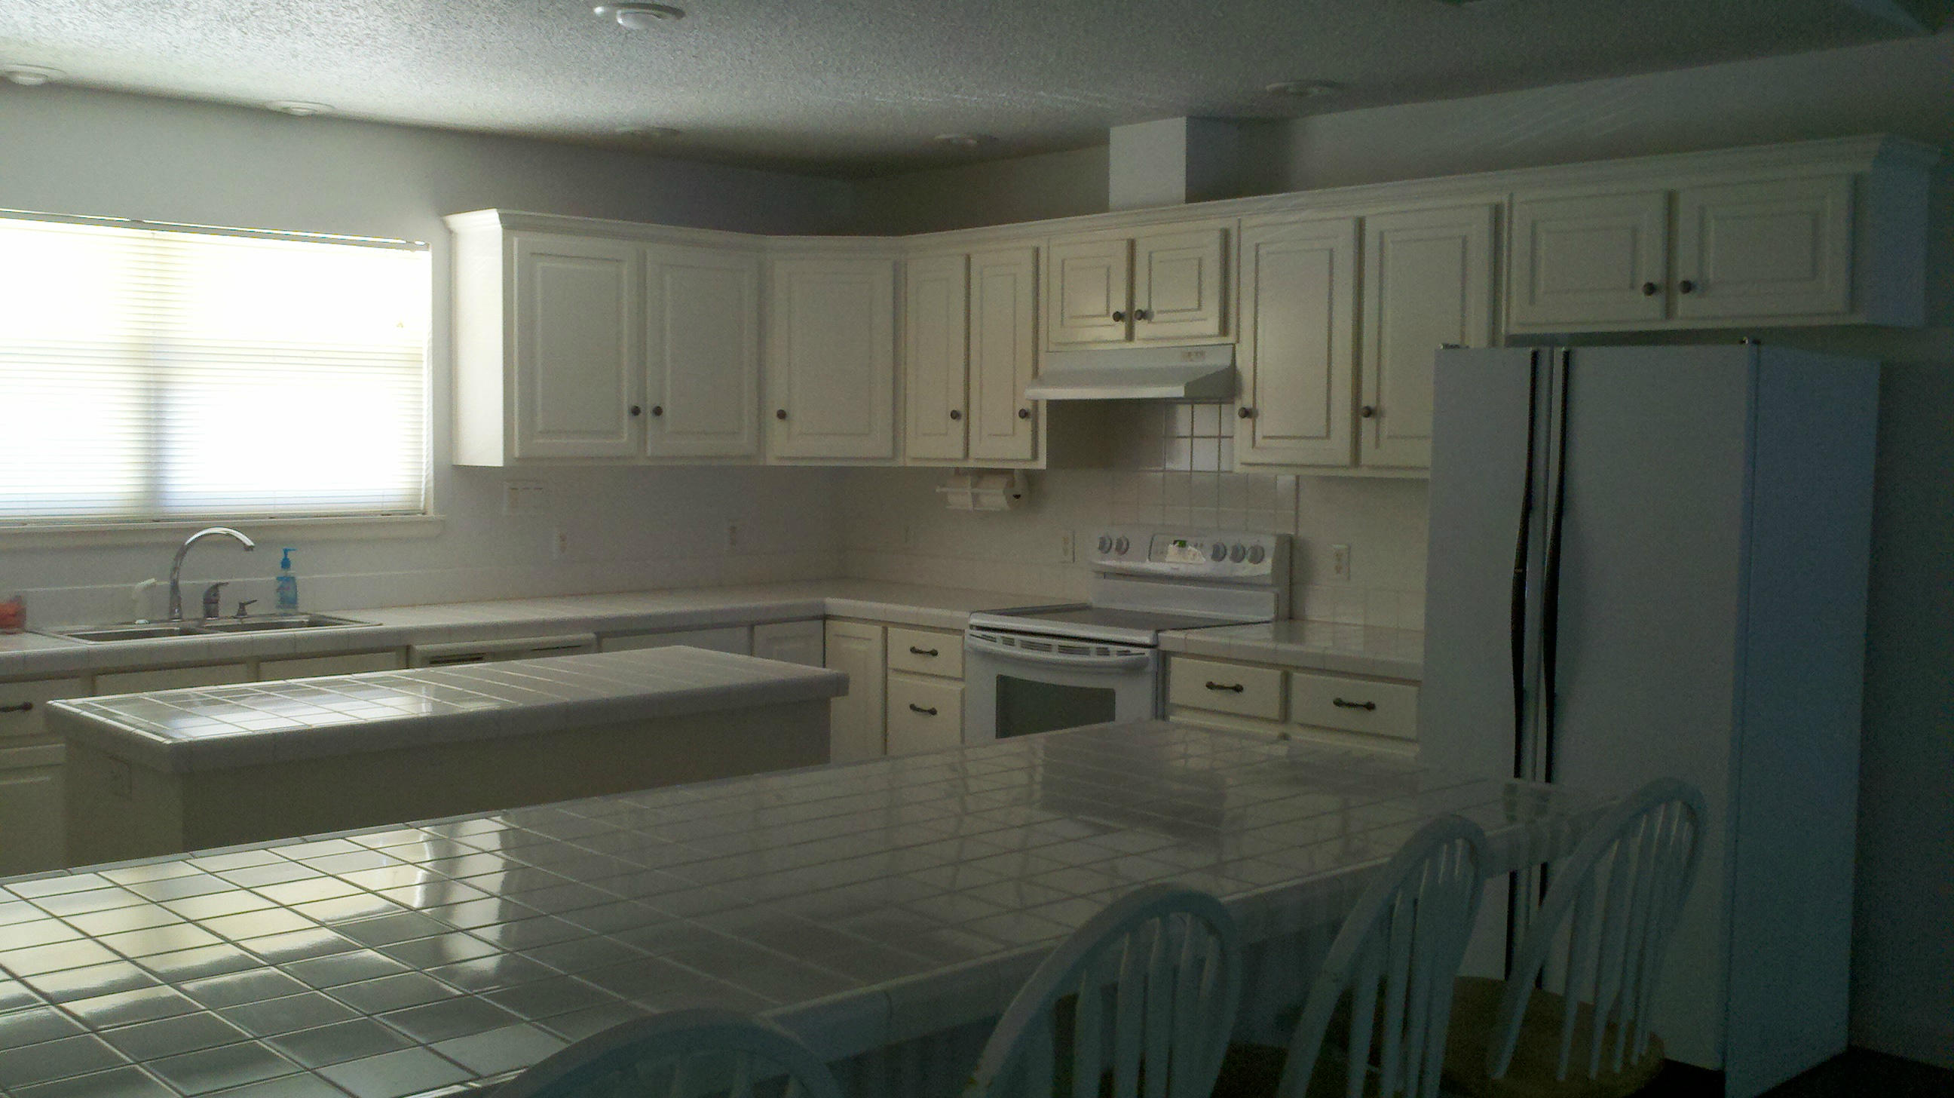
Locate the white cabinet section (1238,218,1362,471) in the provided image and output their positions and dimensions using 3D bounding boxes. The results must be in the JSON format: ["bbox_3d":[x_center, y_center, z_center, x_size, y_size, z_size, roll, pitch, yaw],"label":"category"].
[{"bbox_3d":[1.046,-0.608,4.683,0.410,0.719,0.315,4,5,45],"label":"white cabinet section"}]

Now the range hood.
[{"bbox_3d":[0.578,-0.566,5.054,0.463,0.167,0.739,-3,5,-44],"label":"range hood"}]

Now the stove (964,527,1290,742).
[{"bbox_3d":[0.478,0.527,5.058,0.670,1.170,0.750,-3,5,-44],"label":"stove"}]

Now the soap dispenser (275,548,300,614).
[{"bbox_3d":[-2.195,0.095,4.944,0.062,0.209,0.048,-3,5,-44],"label":"soap dispenser"}]

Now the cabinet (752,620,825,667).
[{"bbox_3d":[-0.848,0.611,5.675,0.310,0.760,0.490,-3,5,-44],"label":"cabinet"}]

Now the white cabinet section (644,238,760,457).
[{"bbox_3d":[-1.088,-0.706,5.677,0.315,0.740,0.498,4,5,45],"label":"white cabinet section"}]

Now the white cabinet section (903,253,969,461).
[{"bbox_3d":[-0.040,-0.695,5.755,0.325,0.732,0.315,4,5,45],"label":"white cabinet section"}]

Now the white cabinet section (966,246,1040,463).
[{"bbox_3d":[0.202,-0.674,5.516,0.334,0.730,0.315,4,5,45],"label":"white cabinet section"}]

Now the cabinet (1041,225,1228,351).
[{"bbox_3d":[0.636,-0.836,5.080,0.321,0.368,0.739,-3,5,-44],"label":"cabinet"}]

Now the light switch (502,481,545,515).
[{"bbox_3d":[-1.575,-0.175,5.397,0.160,0.115,0.016,-3,5,-39],"label":"light switch"}]

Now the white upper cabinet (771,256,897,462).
[{"bbox_3d":[-0.524,-0.687,5.813,0.463,0.720,0.309,1,4,1],"label":"white upper cabinet"}]

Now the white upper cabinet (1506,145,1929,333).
[{"bbox_3d":[1.880,-0.769,4.009,0.326,0.420,0.863,-3,5,-44],"label":"white upper cabinet"}]

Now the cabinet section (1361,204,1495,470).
[{"bbox_3d":[1.346,-0.580,4.387,0.396,0.705,0.315,4,5,45],"label":"cabinet section"}]

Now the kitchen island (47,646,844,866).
[{"bbox_3d":[-1.142,0.757,3.564,1.540,0.890,0.670,-3,5,-44],"label":"kitchen island"}]

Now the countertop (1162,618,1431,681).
[{"bbox_3d":[1.100,0.293,4.554,0.625,0.065,0.830,-3,5,-44],"label":"countertop"}]

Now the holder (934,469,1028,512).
[{"bbox_3d":[0.017,-0.212,5.610,0.140,0.140,0.310,-3,5,-44],"label":"holder"}]

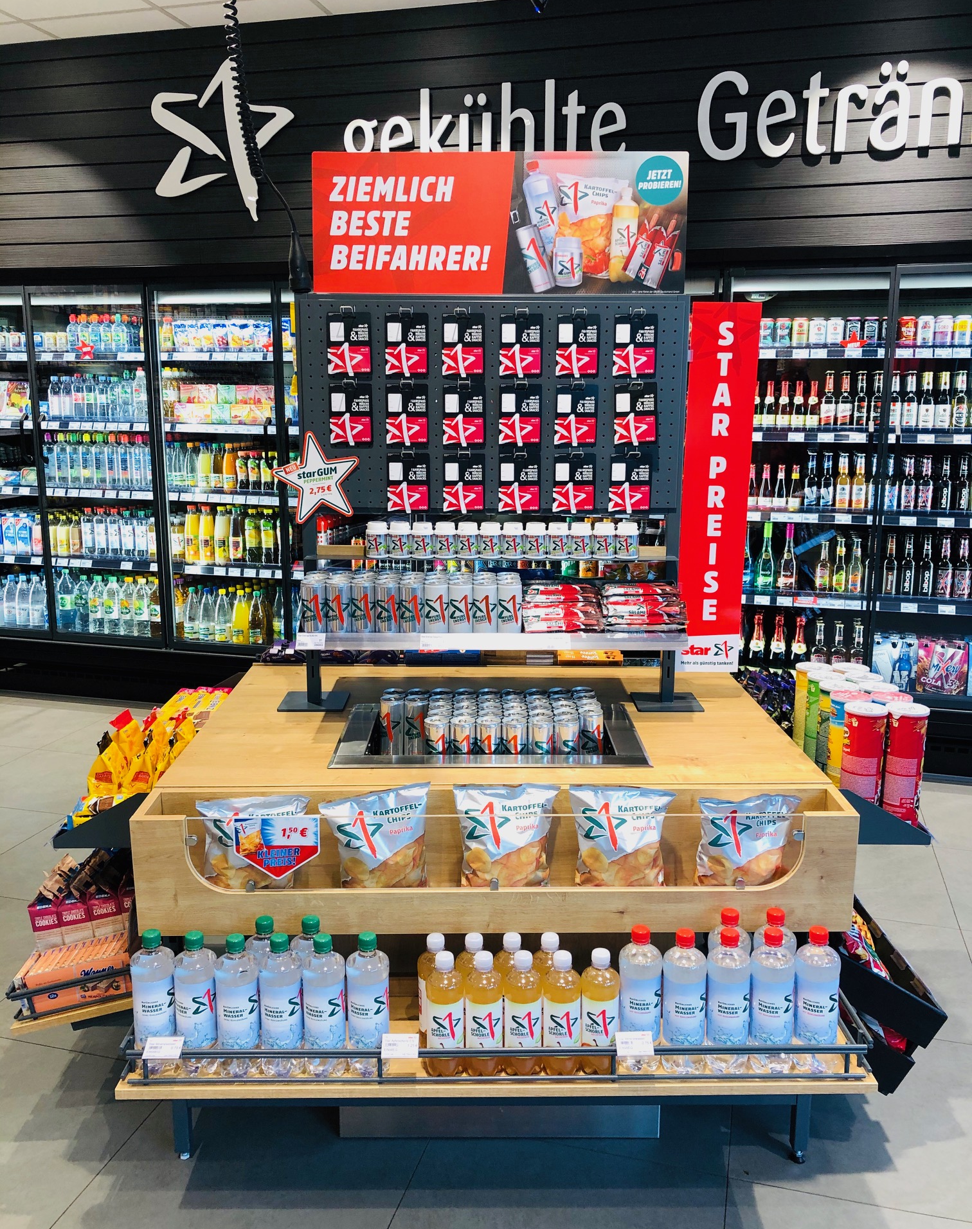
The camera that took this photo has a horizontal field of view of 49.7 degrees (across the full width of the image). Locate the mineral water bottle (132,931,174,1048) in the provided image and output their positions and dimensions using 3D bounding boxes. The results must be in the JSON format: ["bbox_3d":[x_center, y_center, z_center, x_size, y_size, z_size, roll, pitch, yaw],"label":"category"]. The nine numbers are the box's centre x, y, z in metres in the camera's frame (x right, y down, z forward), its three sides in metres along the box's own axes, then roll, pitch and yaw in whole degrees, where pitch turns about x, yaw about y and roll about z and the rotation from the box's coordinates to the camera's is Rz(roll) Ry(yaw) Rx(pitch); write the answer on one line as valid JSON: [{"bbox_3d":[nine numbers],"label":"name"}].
[{"bbox_3d":[-0.560,0.654,1.783,0.072,0.247,0.072,0,12,-1],"label":"mineral water bottle"}]

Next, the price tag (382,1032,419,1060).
[{"bbox_3d":[-0.141,0.714,1.733,0.060,0.003,0.038,0,52,-1],"label":"price tag"}]

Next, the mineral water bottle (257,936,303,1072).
[{"bbox_3d":[-0.343,0.655,1.766,0.072,0.242,0.072,0,12,-1],"label":"mineral water bottle"}]

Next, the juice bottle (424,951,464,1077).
[{"bbox_3d":[-0.068,0.671,1.769,0.063,0.212,0.063,0,12,-1],"label":"juice bottle"}]

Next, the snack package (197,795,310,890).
[{"bbox_3d":[-0.425,0.441,1.903,0.195,0.230,0.065,0,4,-1],"label":"snack package"}]

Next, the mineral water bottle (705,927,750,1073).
[{"bbox_3d":[0.409,0.651,1.777,0.074,0.246,0.074,0,12,-1],"label":"mineral water bottle"}]

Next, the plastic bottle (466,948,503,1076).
[{"bbox_3d":[-0.002,0.671,1.769,0.065,0.211,0.065,0,12,-1],"label":"plastic bottle"}]

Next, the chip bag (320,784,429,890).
[{"bbox_3d":[-0.201,0.412,1.906,0.189,0.205,0.075,0,12,-1],"label":"chip bag"}]

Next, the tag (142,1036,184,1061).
[{"bbox_3d":[-0.531,0.717,1.729,0.060,0.003,0.042,0,44,-1],"label":"tag"}]

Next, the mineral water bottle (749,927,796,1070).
[{"bbox_3d":[0.483,0.650,1.779,0.074,0.246,0.074,0,12,-1],"label":"mineral water bottle"}]

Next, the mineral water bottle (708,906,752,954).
[{"bbox_3d":[0.427,0.640,1.858,0.072,0.242,0.072,0,12,-1],"label":"mineral water bottle"}]

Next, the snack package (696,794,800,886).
[{"bbox_3d":[0.475,0.430,1.916,0.185,0.225,0.075,0,4,-1],"label":"snack package"}]

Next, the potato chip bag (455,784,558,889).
[{"bbox_3d":[0.037,0.413,1.909,0.183,0.205,0.075,0,12,-1],"label":"potato chip bag"}]

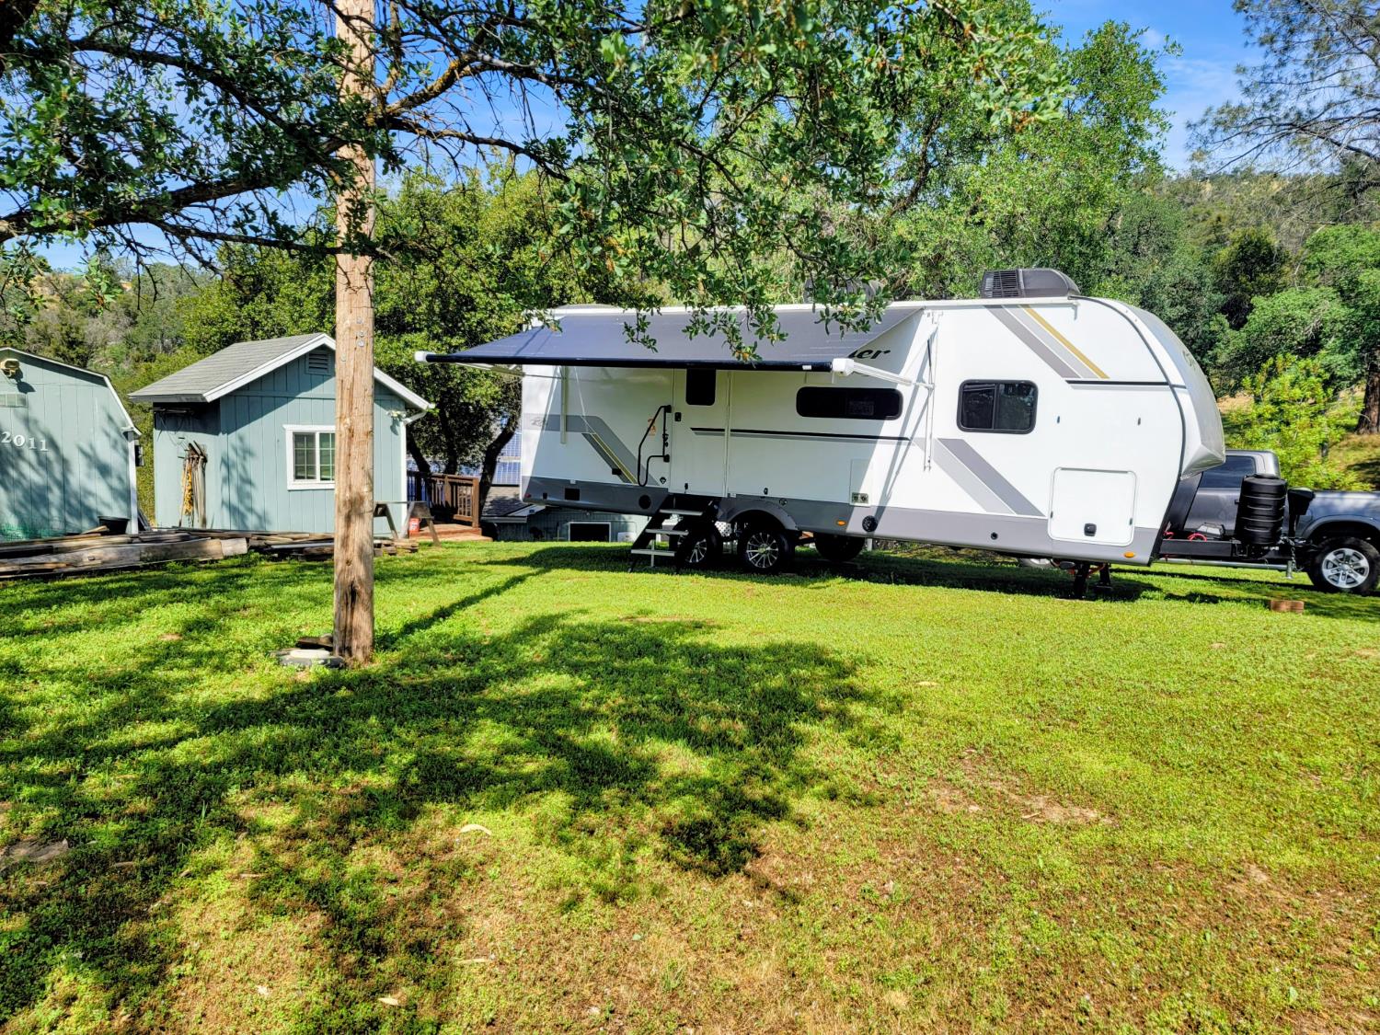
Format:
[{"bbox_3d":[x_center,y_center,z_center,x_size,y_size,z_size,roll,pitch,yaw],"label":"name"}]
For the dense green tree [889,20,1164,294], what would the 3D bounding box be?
[{"bbox_3d":[5.955,-4.389,18.083,5.500,8.882,5.200,4,7,17],"label":"dense green tree"}]

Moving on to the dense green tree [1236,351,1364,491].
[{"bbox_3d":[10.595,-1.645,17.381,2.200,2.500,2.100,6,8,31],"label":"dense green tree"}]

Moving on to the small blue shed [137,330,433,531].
[{"bbox_3d":[-7.423,-1.537,17.865,3.672,3.324,4.534,-4,9,-41],"label":"small blue shed"}]

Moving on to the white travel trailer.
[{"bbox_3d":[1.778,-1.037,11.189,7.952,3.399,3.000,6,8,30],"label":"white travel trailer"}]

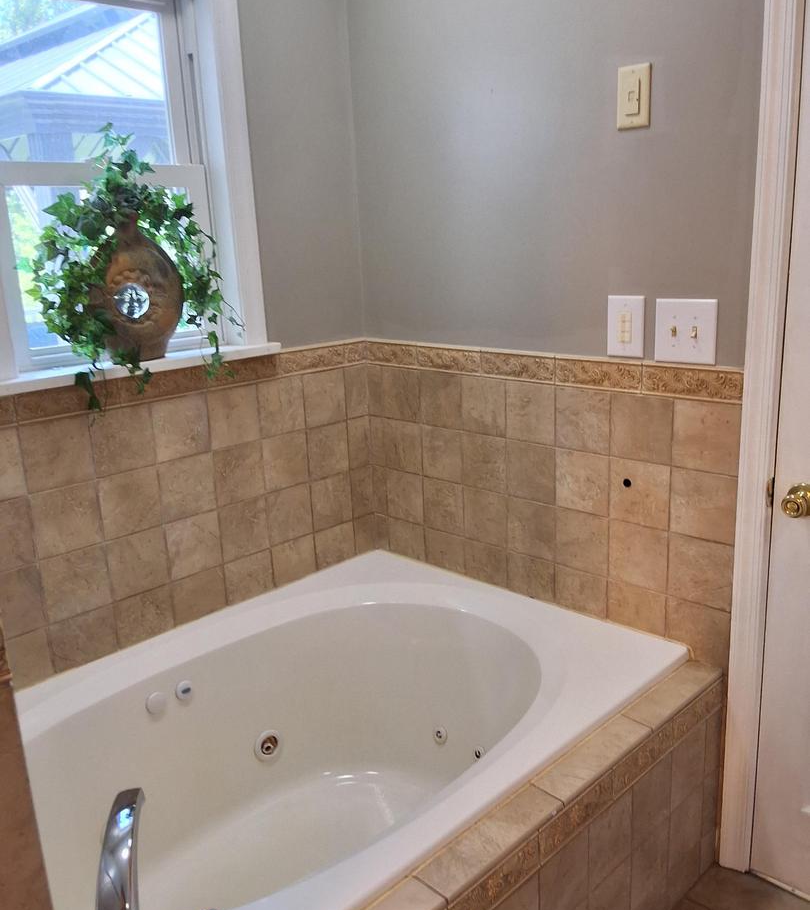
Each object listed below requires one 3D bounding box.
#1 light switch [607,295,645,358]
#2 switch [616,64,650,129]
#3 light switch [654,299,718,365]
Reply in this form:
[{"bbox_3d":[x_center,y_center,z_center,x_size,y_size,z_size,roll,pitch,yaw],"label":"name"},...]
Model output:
[{"bbox_3d":[0.483,-0.281,1.920,0.011,0.133,0.091,-16,20,-43],"label":"light switch"},{"bbox_3d":[0.469,-0.736,1.797,0.013,0.122,0.075,-16,20,-43],"label":"switch"},{"bbox_3d":[0.581,-0.256,1.821,0.017,0.132,0.137,-16,20,-43],"label":"light switch"}]

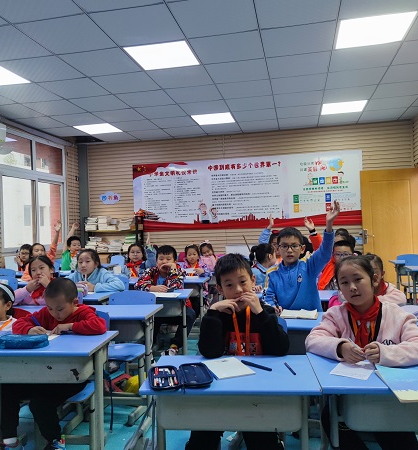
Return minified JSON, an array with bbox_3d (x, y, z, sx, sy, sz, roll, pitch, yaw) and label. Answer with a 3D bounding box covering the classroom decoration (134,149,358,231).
[{"bbox_3d":[0.544,-0.531,6.979,3.840,1.170,0.020,-2,0,12],"label":"classroom decoration"}]

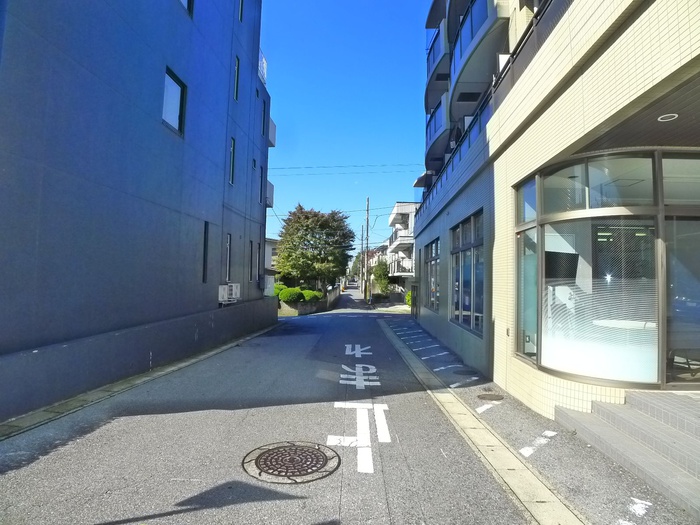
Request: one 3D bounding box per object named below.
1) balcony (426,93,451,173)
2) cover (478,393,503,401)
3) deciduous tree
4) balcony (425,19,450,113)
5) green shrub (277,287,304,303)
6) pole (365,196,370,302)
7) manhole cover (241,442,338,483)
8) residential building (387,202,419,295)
[{"bbox_3d":[3.978,-5.374,20.766,1.300,1.360,6.300,1,-2,3],"label":"balcony"},{"bbox_3d":[2.115,2.045,7.307,0.410,0.040,0.410,1,-2,0],"label":"cover"},{"bbox_3d":[-2.049,-0.745,29.401,4.500,5.600,4.400,1,-2,0],"label":"deciduous tree"},{"bbox_3d":[4.012,-8.172,20.867,1.300,1.360,6.300,1,-2,3],"label":"balcony"},{"bbox_3d":[-2.941,1.609,24.400,1.300,0.850,1.200,1,-2,0],"label":"green shrub"},{"bbox_3d":[1.346,-0.980,36.142,0.320,7.900,0.320,1,-2,0],"label":"pole"},{"bbox_3d":[-0.558,1.914,4.629,0.930,0.050,0.930,1,-2,0],"label":"manhole cover"},{"bbox_3d":[7.699,-0.633,44.534,7.500,8.134,9.600,1,-2,2],"label":"residential building"}]

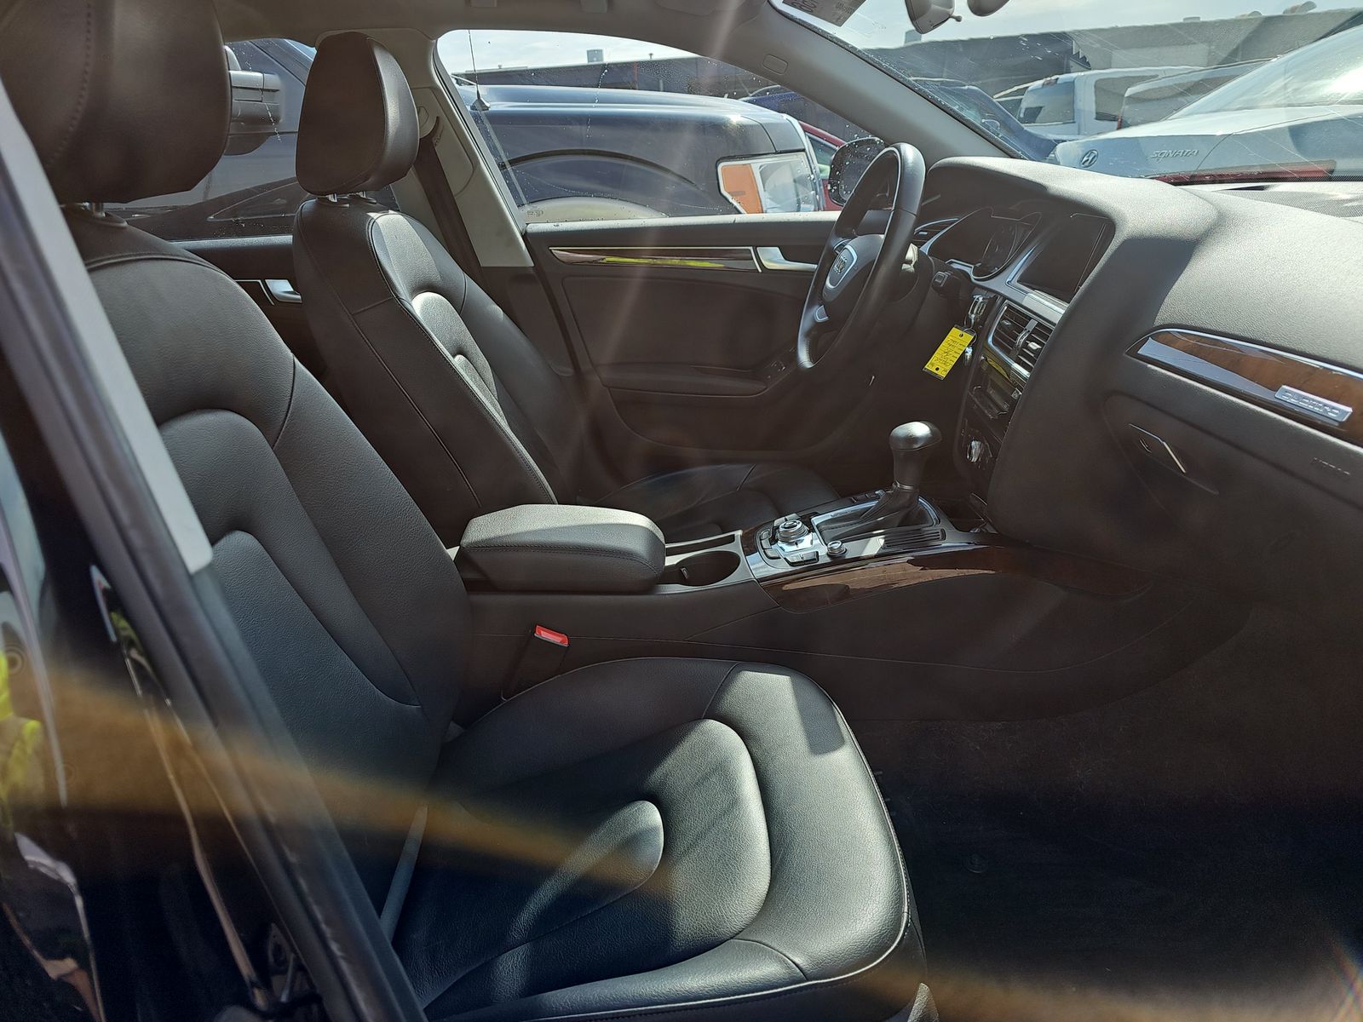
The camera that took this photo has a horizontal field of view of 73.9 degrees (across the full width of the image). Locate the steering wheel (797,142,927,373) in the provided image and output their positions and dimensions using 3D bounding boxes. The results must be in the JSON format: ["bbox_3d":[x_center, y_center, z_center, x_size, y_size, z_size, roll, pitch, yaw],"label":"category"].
[{"bbox_3d":[0.298,-0.394,1.456,0.100,0.375,0.375,19,17,-11],"label":"steering wheel"}]

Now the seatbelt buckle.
[{"bbox_3d":[-0.180,0.193,1.111,0.050,0.110,0.028,25,16,-13],"label":"seatbelt buckle"}]

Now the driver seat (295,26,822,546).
[{"bbox_3d":[-0.139,-0.247,1.473,0.830,0.950,0.530,-2,20,-4],"label":"driver seat"}]

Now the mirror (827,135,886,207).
[{"bbox_3d":[0.408,-0.725,1.936,0.140,0.150,0.210,-5,20,-11],"label":"mirror"}]

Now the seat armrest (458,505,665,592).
[{"bbox_3d":[-0.150,0.039,1.186,0.265,0.075,0.160,-2,20,-4],"label":"seat armrest"}]

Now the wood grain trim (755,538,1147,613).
[{"bbox_3d":[0.330,0.079,1.122,0.460,0.070,0.090,-2,20,-4],"label":"wood grain trim"}]

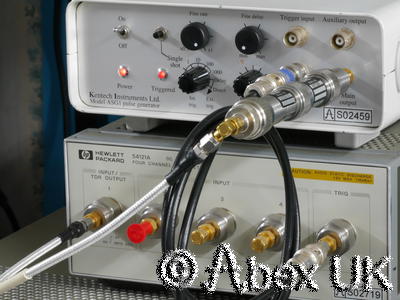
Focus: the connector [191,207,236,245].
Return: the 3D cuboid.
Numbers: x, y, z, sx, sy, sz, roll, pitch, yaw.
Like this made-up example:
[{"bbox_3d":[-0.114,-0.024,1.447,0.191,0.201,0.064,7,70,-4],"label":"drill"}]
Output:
[{"bbox_3d":[0.005,0.049,1.152,0.021,0.021,0.034,4,14,25],"label":"connector"}]

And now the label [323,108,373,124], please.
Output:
[{"bbox_3d":[0.087,-0.020,1.148,0.030,0.008,0.001,5,14,23],"label":"label"}]

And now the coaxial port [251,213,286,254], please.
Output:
[{"bbox_3d":[0.040,0.052,1.136,0.021,0.021,0.033,4,14,25],"label":"coaxial port"}]

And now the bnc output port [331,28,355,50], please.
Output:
[{"bbox_3d":[0.082,-0.063,1.119,0.011,0.011,0.013,5,15,24],"label":"bnc output port"}]

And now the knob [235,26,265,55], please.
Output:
[{"bbox_3d":[0.030,-0.065,1.158,0.016,0.016,0.009,5,14,23],"label":"knob"}]

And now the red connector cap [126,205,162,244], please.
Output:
[{"bbox_3d":[-0.029,0.046,1.163,0.021,0.021,0.039,5,15,24],"label":"red connector cap"}]

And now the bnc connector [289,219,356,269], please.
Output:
[{"bbox_3d":[0.068,0.057,1.105,0.021,0.021,0.066,4,14,25],"label":"bnc connector"}]

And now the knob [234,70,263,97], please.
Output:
[{"bbox_3d":[0.029,-0.039,1.148,0.015,0.015,0.015,5,15,24],"label":"knob"}]

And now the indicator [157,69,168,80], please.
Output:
[{"bbox_3d":[-0.023,-0.045,1.176,0.006,0.006,0.005,5,15,24],"label":"indicator"}]

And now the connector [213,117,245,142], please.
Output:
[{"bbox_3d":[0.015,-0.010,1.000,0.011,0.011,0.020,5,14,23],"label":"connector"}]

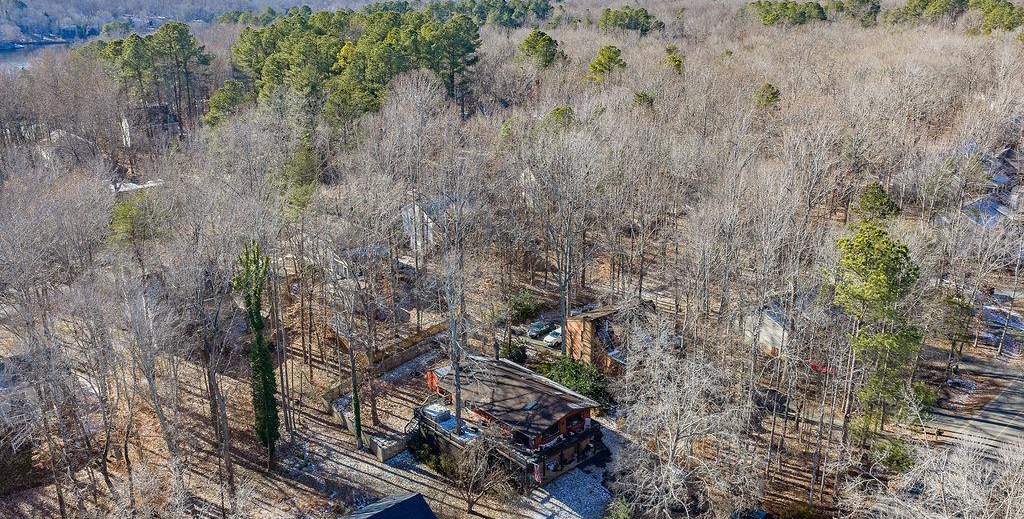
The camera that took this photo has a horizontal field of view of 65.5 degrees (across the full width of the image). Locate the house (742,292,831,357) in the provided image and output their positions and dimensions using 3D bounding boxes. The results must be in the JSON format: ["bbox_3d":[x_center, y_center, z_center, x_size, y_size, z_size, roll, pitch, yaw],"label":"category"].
[{"bbox_3d":[42.665,9.048,124.315,13.000,6.600,7.200,-16,25,-38],"label":"house"}]

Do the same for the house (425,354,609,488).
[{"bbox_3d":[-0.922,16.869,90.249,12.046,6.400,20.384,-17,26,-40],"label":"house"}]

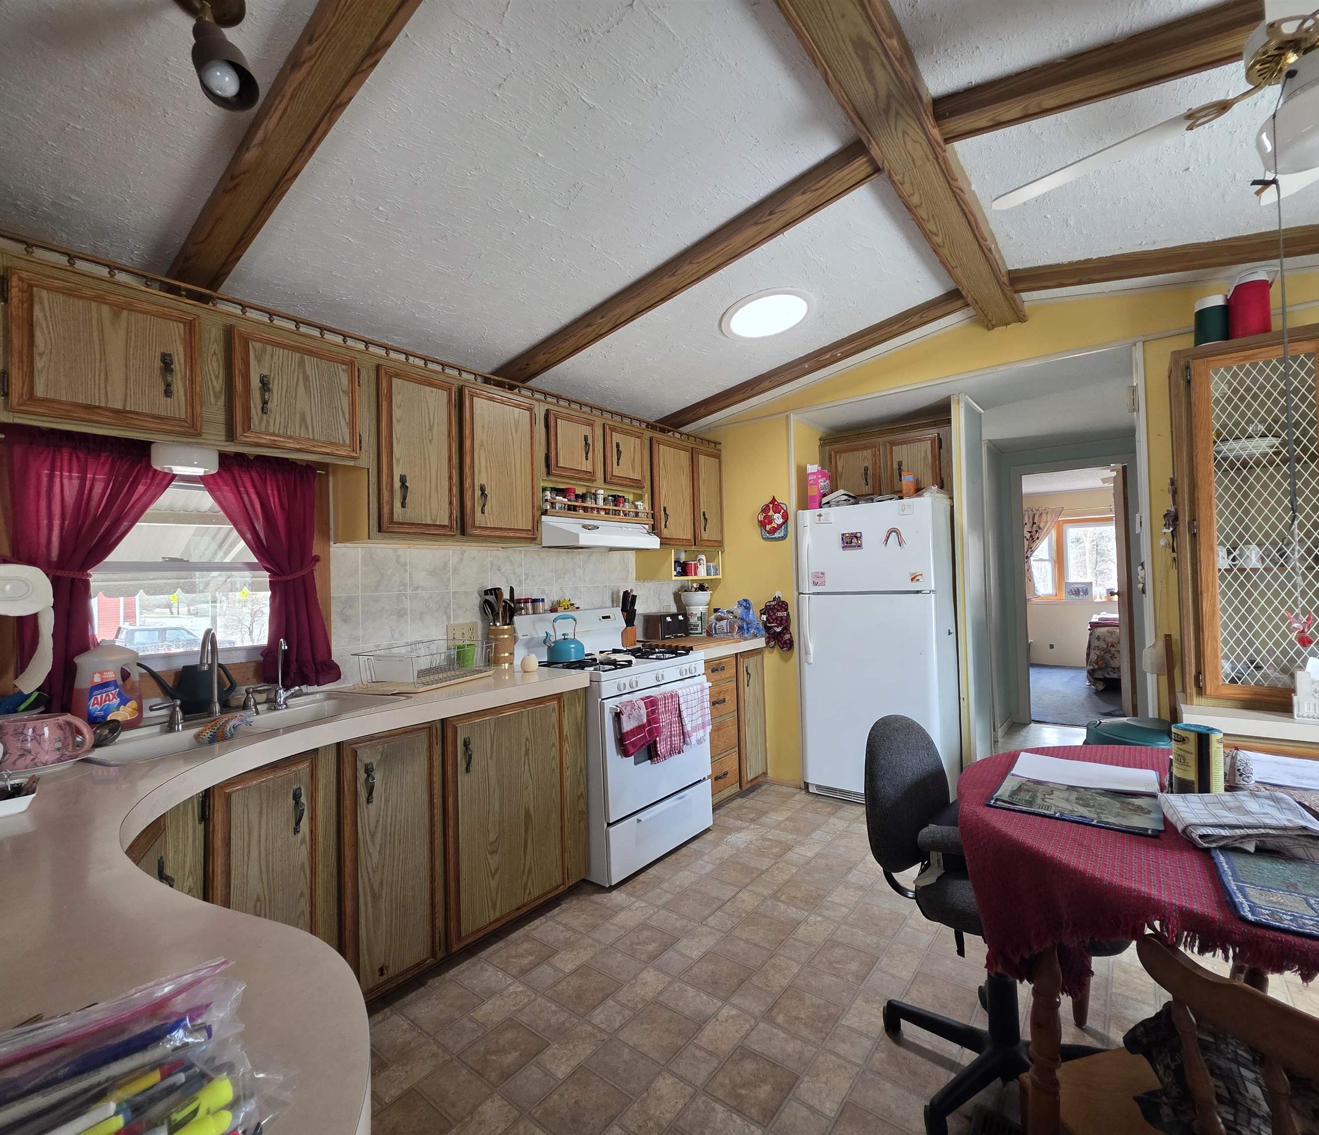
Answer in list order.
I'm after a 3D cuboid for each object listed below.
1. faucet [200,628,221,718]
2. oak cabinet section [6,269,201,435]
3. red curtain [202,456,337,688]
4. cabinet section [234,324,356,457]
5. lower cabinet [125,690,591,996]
[{"bbox_3d":[-1.385,0.327,1.757,0.050,0.270,0.175,-1,-1,-29],"label":"faucet"},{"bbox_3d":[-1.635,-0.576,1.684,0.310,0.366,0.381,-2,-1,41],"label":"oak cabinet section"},{"bbox_3d":[-1.397,0.021,2.068,0.105,0.835,0.410,-2,-1,41],"label":"red curtain"},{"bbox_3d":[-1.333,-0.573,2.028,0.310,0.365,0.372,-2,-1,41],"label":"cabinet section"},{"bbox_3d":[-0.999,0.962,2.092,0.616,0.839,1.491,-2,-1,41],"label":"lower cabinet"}]

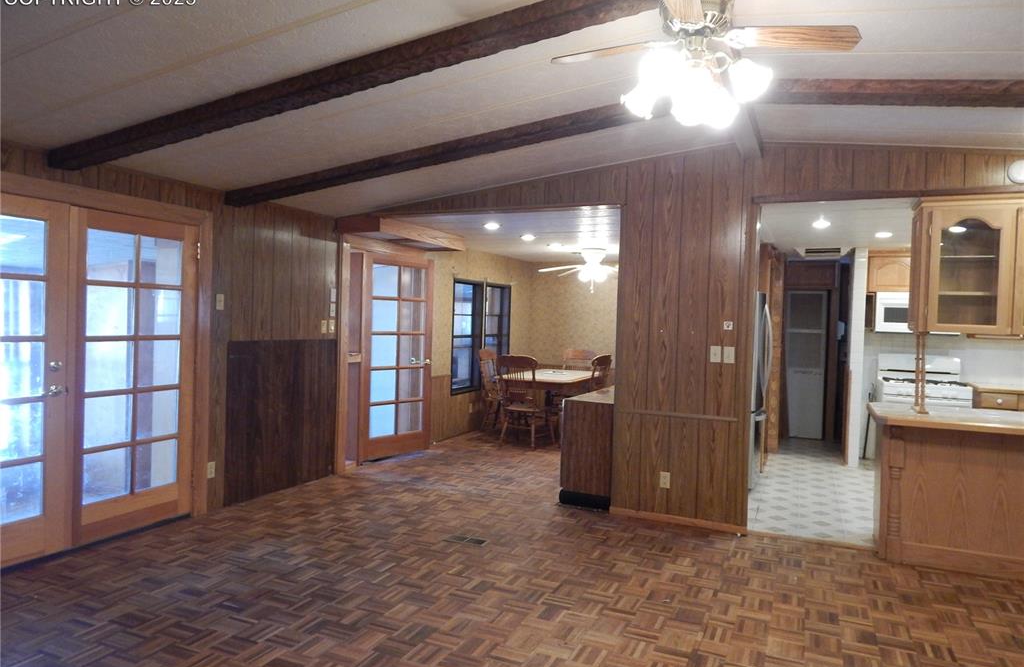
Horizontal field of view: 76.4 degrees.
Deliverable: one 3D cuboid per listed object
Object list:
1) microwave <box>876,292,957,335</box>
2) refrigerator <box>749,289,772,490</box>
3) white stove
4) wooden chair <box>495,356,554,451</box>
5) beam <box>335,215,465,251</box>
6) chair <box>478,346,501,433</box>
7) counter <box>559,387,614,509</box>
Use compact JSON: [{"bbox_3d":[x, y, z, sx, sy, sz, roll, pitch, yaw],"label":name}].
[{"bbox_3d":[4.399,-0.212,7.050,0.760,0.420,0.400,2,1,26],"label":"microwave"},{"bbox_3d":[1.995,0.499,6.234,0.780,1.760,0.760,2,1,26],"label":"refrigerator"},{"bbox_3d":[4.304,0.850,6.845,0.760,1.180,0.720,2,1,26],"label":"white stove"},{"bbox_3d":[0.187,0.769,7.397,0.500,1.060,0.570,2,1,28],"label":"wooden chair"},{"bbox_3d":[-1.038,-0.949,6.311,0.490,0.140,1.420,2,1,26],"label":"beam"},{"bbox_3d":[-0.027,0.744,8.317,0.580,1.060,0.500,2,1,26],"label":"chair"},{"bbox_3d":[0.963,0.945,5.842,0.440,0.820,1.740,2,1,26],"label":"counter"}]

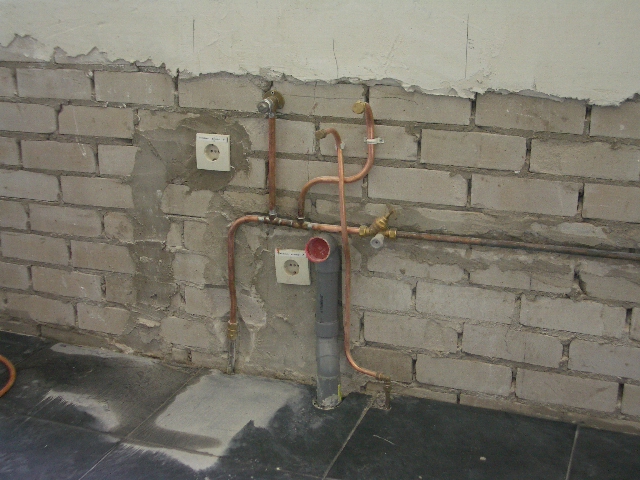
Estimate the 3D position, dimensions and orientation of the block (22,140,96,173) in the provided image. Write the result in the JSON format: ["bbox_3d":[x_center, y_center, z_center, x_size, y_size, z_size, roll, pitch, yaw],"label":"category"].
[{"bbox_3d":[-0.617,-0.222,2.241,0.210,0.069,0.100,6,19,19],"label":"block"}]

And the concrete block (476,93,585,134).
[{"bbox_3d":[0.430,-0.265,1.822,0.210,0.069,0.100,6,19,19],"label":"concrete block"}]

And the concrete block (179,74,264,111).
[{"bbox_3d":[-0.200,-0.337,2.035,0.208,0.074,0.100,6,19,20],"label":"concrete block"}]

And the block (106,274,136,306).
[{"bbox_3d":[-0.474,0.109,2.286,0.089,0.072,0.100,6,19,20],"label":"block"}]

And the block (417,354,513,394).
[{"bbox_3d":[0.334,0.282,2.035,0.210,0.069,0.100,6,19,19],"label":"block"}]

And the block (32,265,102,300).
[{"bbox_3d":[-0.627,0.096,2.347,0.210,0.069,0.100,6,19,19],"label":"block"}]

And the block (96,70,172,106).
[{"bbox_3d":[-0.407,-0.361,2.109,0.205,0.071,0.100,6,19,20],"label":"block"}]

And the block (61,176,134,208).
[{"bbox_3d":[-0.521,-0.131,2.233,0.210,0.069,0.100,6,19,19],"label":"block"}]

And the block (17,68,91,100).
[{"bbox_3d":[-0.610,-0.382,2.182,0.211,0.068,0.100,6,19,20],"label":"block"}]

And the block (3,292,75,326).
[{"bbox_3d":[-0.709,0.167,2.402,0.210,0.069,0.100,6,19,19],"label":"block"}]

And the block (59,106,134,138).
[{"bbox_3d":[-0.511,-0.289,2.178,0.210,0.069,0.100,6,19,19],"label":"block"}]

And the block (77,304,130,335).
[{"bbox_3d":[-0.530,0.188,2.334,0.148,0.070,0.100,6,19,20],"label":"block"}]

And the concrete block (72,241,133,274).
[{"bbox_3d":[-0.519,0.028,2.278,0.177,0.070,0.100,6,19,20],"label":"concrete block"}]

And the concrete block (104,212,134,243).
[{"bbox_3d":[-0.468,-0.048,2.234,0.080,0.067,0.100,6,19,20],"label":"concrete block"}]

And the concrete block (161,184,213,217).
[{"bbox_3d":[-0.293,-0.105,2.146,0.121,0.067,0.100,6,19,20],"label":"concrete block"}]

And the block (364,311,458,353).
[{"bbox_3d":[0.221,0.190,2.049,0.210,0.069,0.100,6,19,19],"label":"block"}]

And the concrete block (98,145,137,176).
[{"bbox_3d":[-0.462,-0.204,2.187,0.100,0.069,0.100,6,19,19],"label":"concrete block"}]

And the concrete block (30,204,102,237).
[{"bbox_3d":[-0.615,-0.062,2.292,0.210,0.069,0.100,6,19,19],"label":"concrete block"}]

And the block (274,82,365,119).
[{"bbox_3d":[0.012,-0.312,1.959,0.211,0.070,0.100,6,19,20],"label":"block"}]

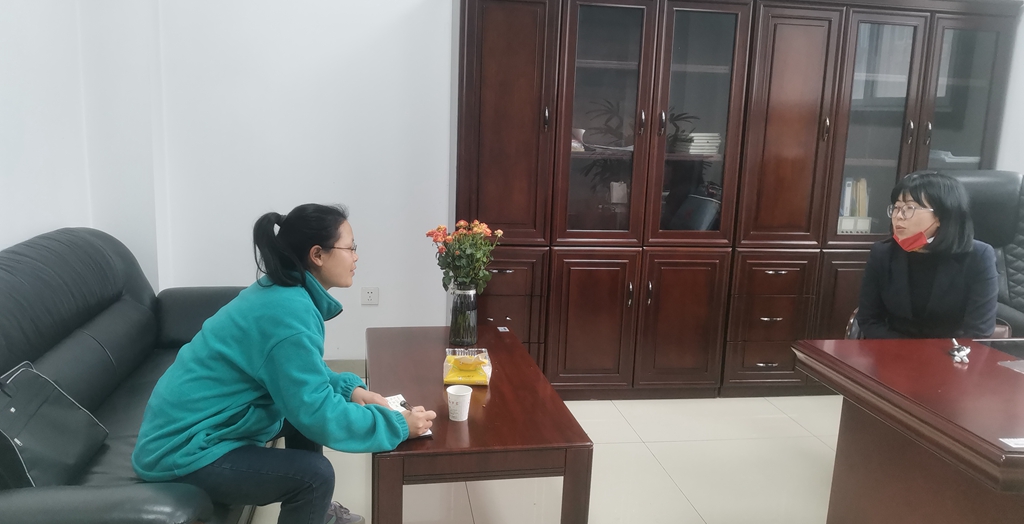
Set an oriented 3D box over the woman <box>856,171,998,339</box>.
[{"bbox_3d":[1.315,0.317,2.597,0.490,1.230,0.720,10,13,37],"label":"woman"}]

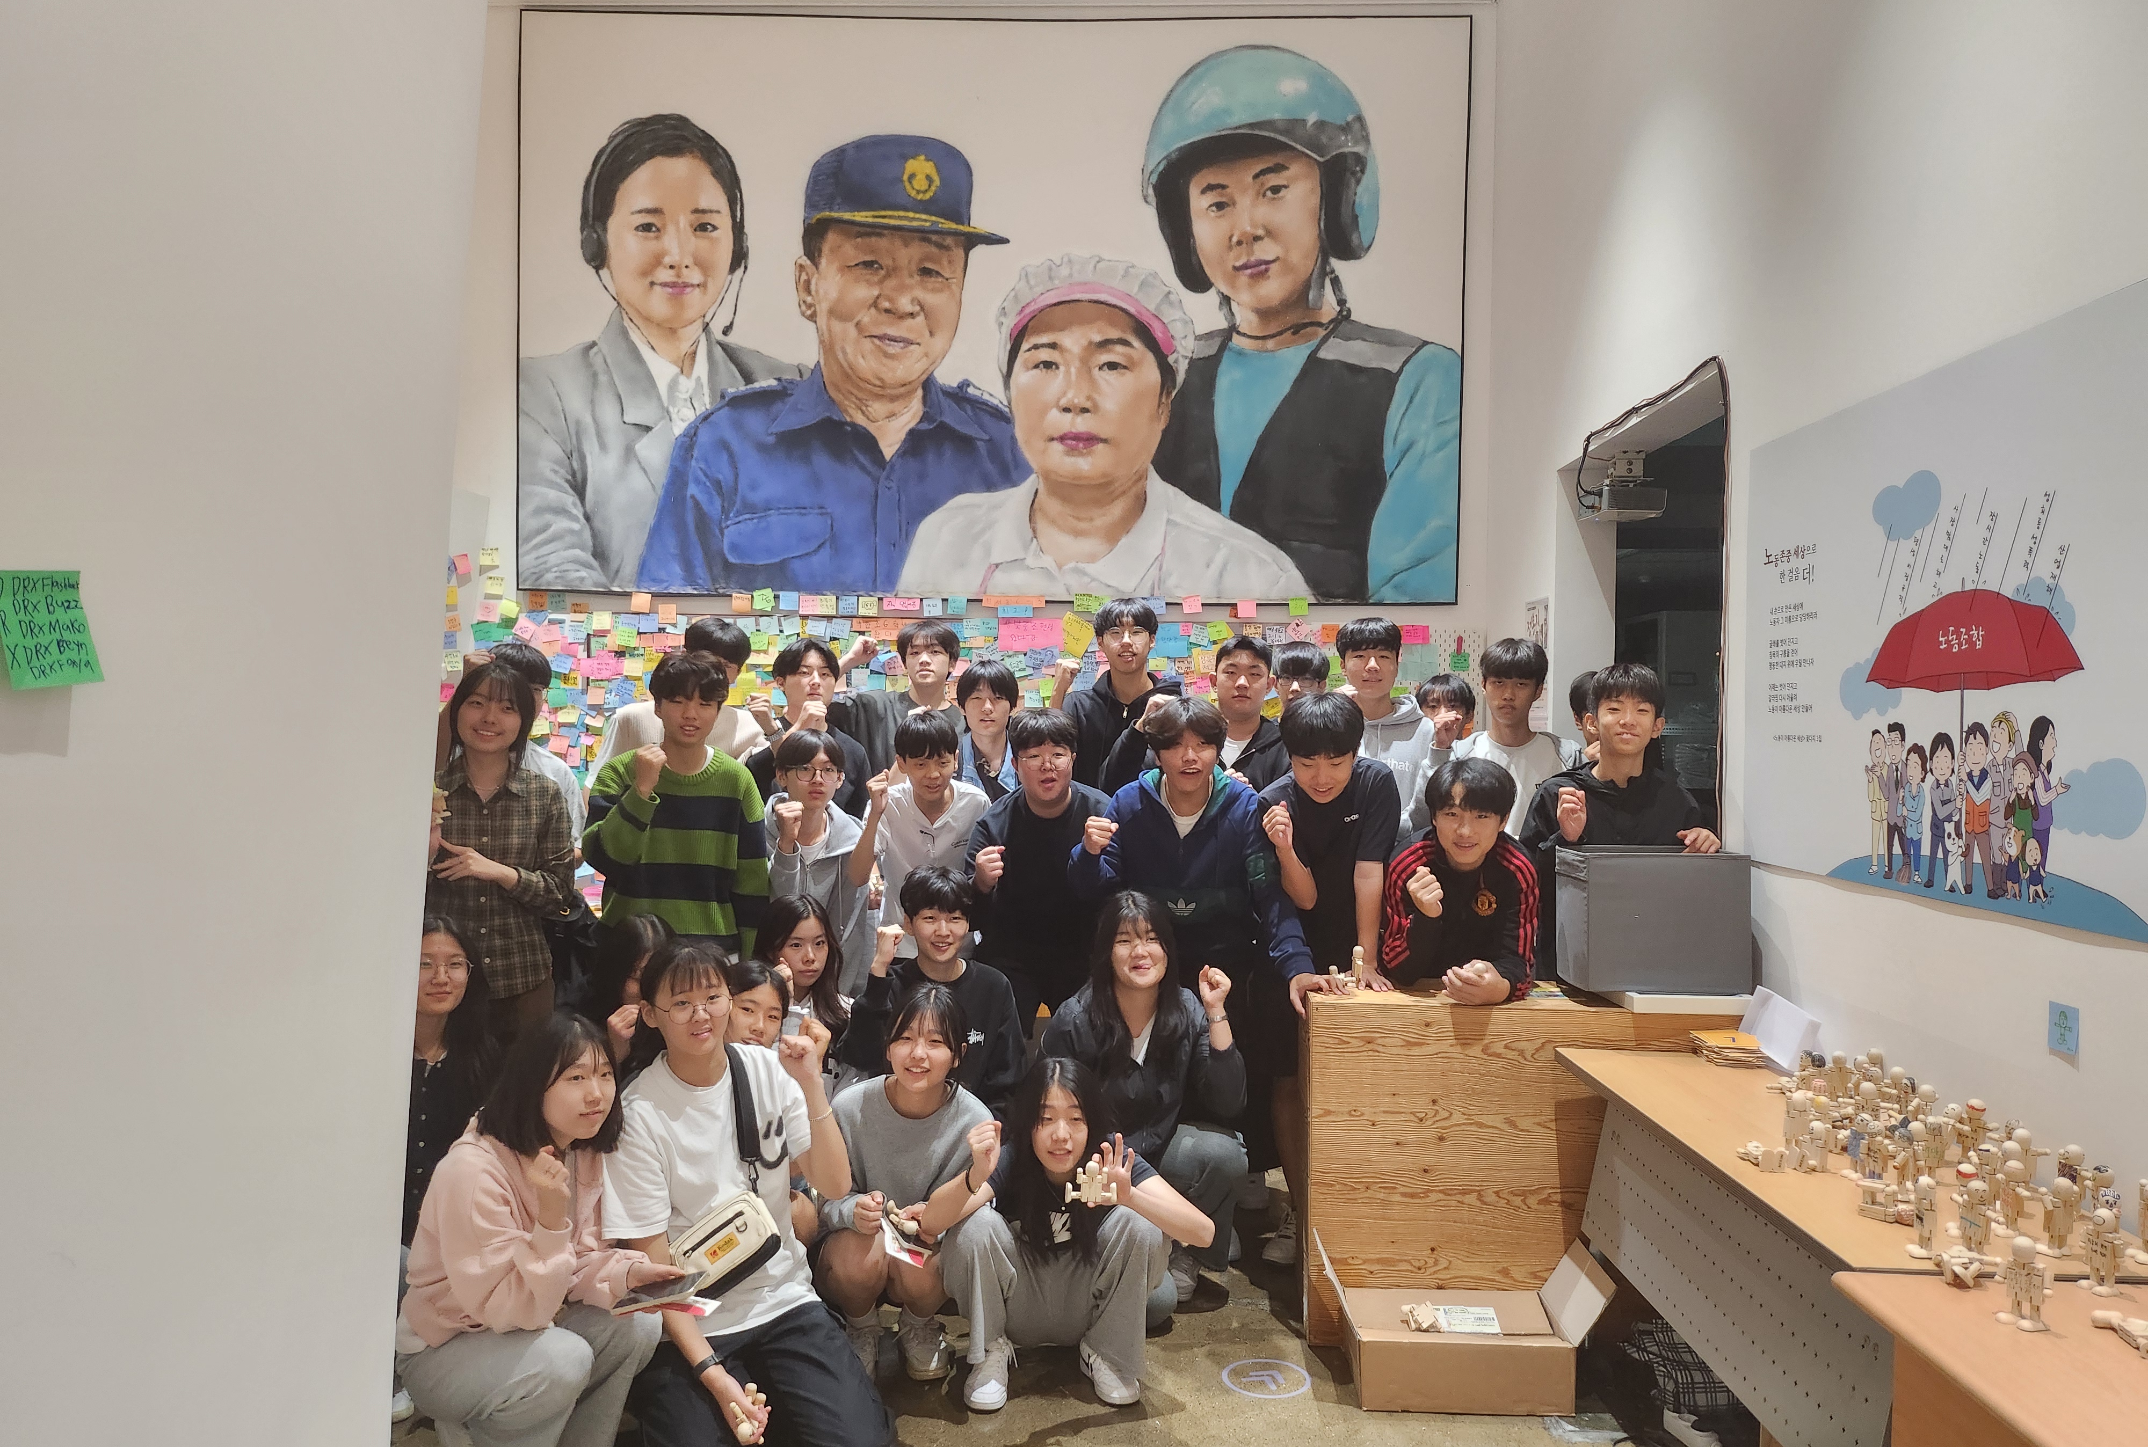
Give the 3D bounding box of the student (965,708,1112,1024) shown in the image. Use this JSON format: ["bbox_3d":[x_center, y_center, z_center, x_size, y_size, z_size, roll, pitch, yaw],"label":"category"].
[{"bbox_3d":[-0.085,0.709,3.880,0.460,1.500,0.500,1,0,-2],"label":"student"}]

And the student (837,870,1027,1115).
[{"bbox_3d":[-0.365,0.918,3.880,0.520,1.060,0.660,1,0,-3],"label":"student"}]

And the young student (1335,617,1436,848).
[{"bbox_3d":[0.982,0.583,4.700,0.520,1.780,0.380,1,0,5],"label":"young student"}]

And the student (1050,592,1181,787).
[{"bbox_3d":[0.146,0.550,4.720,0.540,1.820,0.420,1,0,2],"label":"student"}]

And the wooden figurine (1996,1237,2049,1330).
[{"bbox_3d":[1.210,0.712,1.900,0.045,0.112,0.075,1,0,-9],"label":"wooden figurine"}]

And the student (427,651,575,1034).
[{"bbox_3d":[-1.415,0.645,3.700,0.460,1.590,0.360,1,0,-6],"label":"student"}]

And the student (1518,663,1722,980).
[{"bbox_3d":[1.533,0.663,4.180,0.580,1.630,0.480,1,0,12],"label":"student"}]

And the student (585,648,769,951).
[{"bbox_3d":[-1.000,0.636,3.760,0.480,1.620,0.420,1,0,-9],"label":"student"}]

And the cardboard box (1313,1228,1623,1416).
[{"bbox_3d":[0.857,1.325,3.300,0.600,0.275,0.310,1,0,2],"label":"cardboard box"}]

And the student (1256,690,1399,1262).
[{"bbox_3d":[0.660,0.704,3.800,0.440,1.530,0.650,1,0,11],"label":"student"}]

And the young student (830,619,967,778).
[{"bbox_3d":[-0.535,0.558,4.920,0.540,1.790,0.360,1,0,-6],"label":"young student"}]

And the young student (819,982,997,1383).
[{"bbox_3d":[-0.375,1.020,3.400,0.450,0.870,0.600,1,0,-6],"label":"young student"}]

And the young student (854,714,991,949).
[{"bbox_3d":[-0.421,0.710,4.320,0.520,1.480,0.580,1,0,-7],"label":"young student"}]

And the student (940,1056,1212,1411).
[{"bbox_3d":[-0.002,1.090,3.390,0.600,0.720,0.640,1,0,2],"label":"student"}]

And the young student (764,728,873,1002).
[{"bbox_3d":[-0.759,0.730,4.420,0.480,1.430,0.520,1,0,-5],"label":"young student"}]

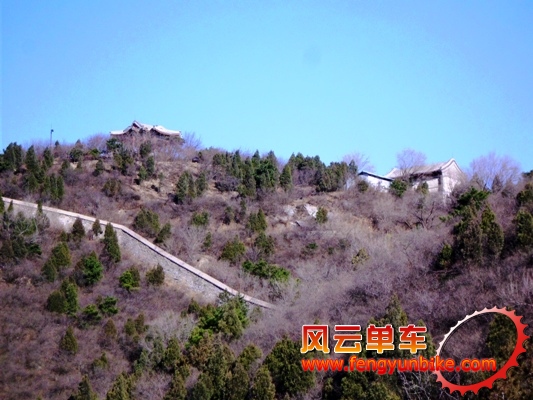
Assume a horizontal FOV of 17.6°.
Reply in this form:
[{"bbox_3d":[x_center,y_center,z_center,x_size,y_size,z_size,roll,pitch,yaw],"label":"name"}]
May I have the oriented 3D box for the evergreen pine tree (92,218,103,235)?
[{"bbox_3d":[-24.102,3.922,246.000,1.426,2.567,1.383,0,-11,0],"label":"evergreen pine tree"}]

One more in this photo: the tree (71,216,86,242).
[{"bbox_3d":[-26.594,4.173,244.000,2.263,3.678,2.195,0,-11,0],"label":"tree"}]

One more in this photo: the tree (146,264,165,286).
[{"bbox_3d":[-14.672,9.980,228.000,2.379,2.908,2.308,0,-11,0],"label":"tree"}]

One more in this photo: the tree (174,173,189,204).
[{"bbox_3d":[-12.710,-1.720,258.000,2.090,4.850,2.090,0,-9,0],"label":"tree"}]

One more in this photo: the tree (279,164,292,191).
[{"bbox_3d":[2.985,-3.535,271.000,2.200,4.085,2.134,0,-11,0],"label":"tree"}]

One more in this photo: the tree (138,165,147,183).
[{"bbox_3d":[-19.410,-4.150,270.000,1.250,2.850,1.250,0,-9,0],"label":"tree"}]

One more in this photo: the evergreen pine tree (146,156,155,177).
[{"bbox_3d":[-18.490,-5.340,275.000,1.280,3.230,1.280,0,-9,0],"label":"evergreen pine tree"}]

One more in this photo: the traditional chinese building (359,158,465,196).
[{"bbox_3d":[23.622,-3.665,281.000,12.500,6.300,11.500,-10,-15,44],"label":"traditional chinese building"}]

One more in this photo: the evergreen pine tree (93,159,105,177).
[{"bbox_3d":[-26.780,-5.180,275.000,1.910,2.910,1.910,0,-9,0],"label":"evergreen pine tree"}]

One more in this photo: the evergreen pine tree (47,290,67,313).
[{"bbox_3d":[-25.320,12.120,208.000,2.410,2.930,2.410,0,-9,0],"label":"evergreen pine tree"}]

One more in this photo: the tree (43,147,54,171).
[{"bbox_3d":[-35.893,-6.833,284.000,1.976,3.952,1.916,0,-11,0],"label":"tree"}]

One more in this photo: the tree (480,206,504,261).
[{"bbox_3d":[28.170,4.180,215.000,2.990,6.810,2.990,0,-9,0],"label":"tree"}]

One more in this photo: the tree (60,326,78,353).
[{"bbox_3d":[-22.270,15.880,195.000,2.030,3.200,2.030,0,-9,0],"label":"tree"}]

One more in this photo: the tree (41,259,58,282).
[{"bbox_3d":[-27.300,8.870,217.000,2.260,3.060,2.260,0,-9,0],"label":"tree"}]

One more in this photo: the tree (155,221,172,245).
[{"bbox_3d":[-14.570,4.739,244.000,2.546,3.112,2.470,0,-11,0],"label":"tree"}]

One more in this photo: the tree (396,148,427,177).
[{"bbox_3d":[23.622,-5.376,281.000,4.887,6.028,4.741,0,-11,0],"label":"tree"}]

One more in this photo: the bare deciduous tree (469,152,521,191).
[{"bbox_3d":[35.950,-4.490,272.000,8.200,6.070,7.380,0,-9,0],"label":"bare deciduous tree"}]

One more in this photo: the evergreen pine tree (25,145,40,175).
[{"bbox_3d":[-38.120,-6.598,281.000,2.607,4.887,2.528,0,-11,0],"label":"evergreen pine tree"}]

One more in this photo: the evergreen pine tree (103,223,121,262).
[{"bbox_3d":[-20.490,5.620,228.000,2.380,5.350,2.380,0,-9,0],"label":"evergreen pine tree"}]

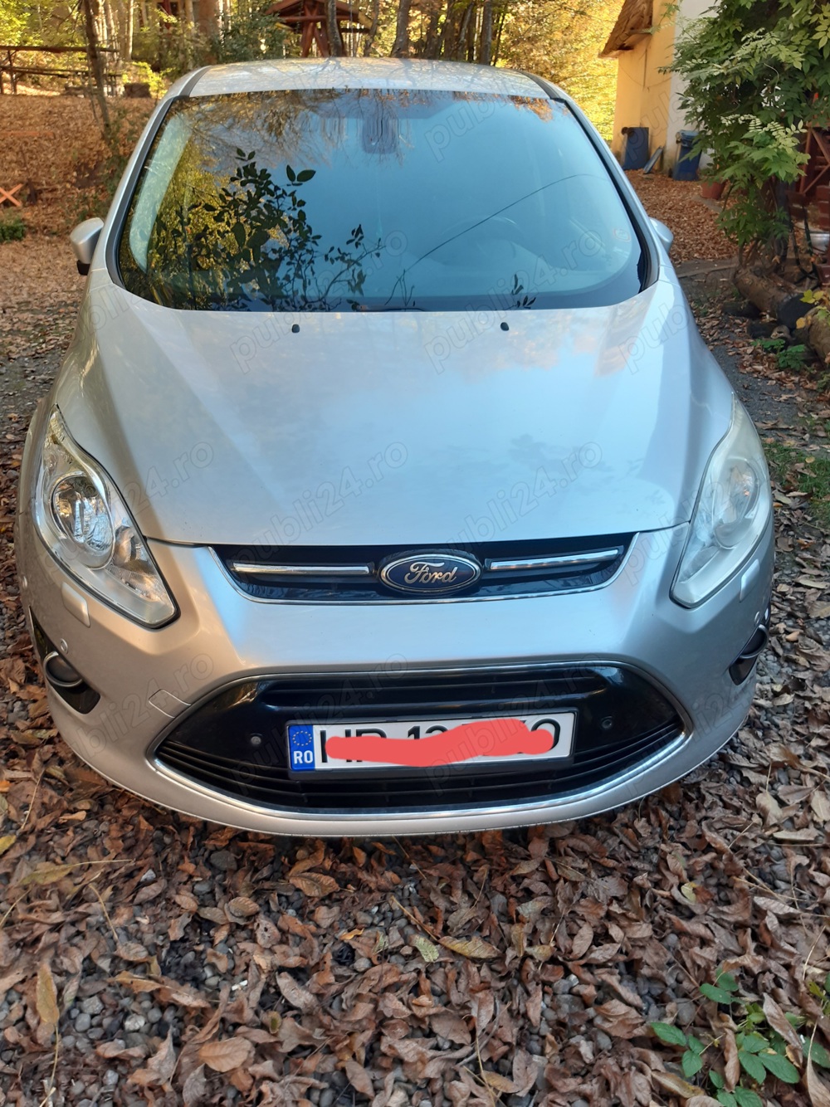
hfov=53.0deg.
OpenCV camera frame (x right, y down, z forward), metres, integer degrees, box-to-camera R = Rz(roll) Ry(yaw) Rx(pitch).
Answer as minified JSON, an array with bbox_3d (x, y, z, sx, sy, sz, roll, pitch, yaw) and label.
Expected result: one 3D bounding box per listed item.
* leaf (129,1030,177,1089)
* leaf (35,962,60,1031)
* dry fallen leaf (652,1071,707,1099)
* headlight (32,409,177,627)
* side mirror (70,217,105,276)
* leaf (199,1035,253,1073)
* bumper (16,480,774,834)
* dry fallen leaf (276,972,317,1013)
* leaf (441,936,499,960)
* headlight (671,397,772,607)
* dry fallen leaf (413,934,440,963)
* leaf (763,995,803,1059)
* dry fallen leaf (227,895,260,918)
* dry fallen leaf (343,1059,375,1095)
[{"bbox_3d":[-0.421,0.855,1.400,0.062,0.040,0.092,13,30,21],"label":"leaf"},{"bbox_3d":[-0.675,0.807,1.525,0.035,0.016,0.134,-13,30,-23],"label":"leaf"},{"bbox_3d":[0.437,0.885,1.384,0.092,0.022,0.032,15,31,25],"label":"dry fallen leaf"},{"bbox_3d":[-0.613,-0.091,1.634,0.350,0.260,0.540,-2,27,-5],"label":"headlight"},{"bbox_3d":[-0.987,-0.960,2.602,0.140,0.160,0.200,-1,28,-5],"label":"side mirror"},{"bbox_3d":[-0.321,0.860,1.423,0.091,0.016,0.051,-6,28,-12],"label":"leaf"},{"bbox_3d":[0.012,0.177,1.714,1.740,0.560,0.570,-2,27,-5],"label":"bumper"},{"bbox_3d":[-0.220,0.798,1.513,0.100,0.025,0.037,22,35,34],"label":"dry fallen leaf"},{"bbox_3d":[0.106,0.759,1.609,0.112,0.022,0.047,15,31,24],"label":"leaf"},{"bbox_3d":[0.622,-0.130,1.735,0.350,0.260,0.540,-2,27,-5],"label":"headlight"},{"bbox_3d":[0.021,0.760,1.603,0.033,0.018,0.068,-15,32,-28],"label":"dry fallen leaf"},{"bbox_3d":[0.644,0.830,1.462,0.037,0.030,0.113,-6,29,-13],"label":"leaf"},{"bbox_3d":[-0.347,0.720,1.693,0.067,0.013,0.042,6,28,12],"label":"dry fallen leaf"},{"bbox_3d":[-0.092,0.878,1.389,0.077,0.015,0.028,23,35,37],"label":"dry fallen leaf"}]

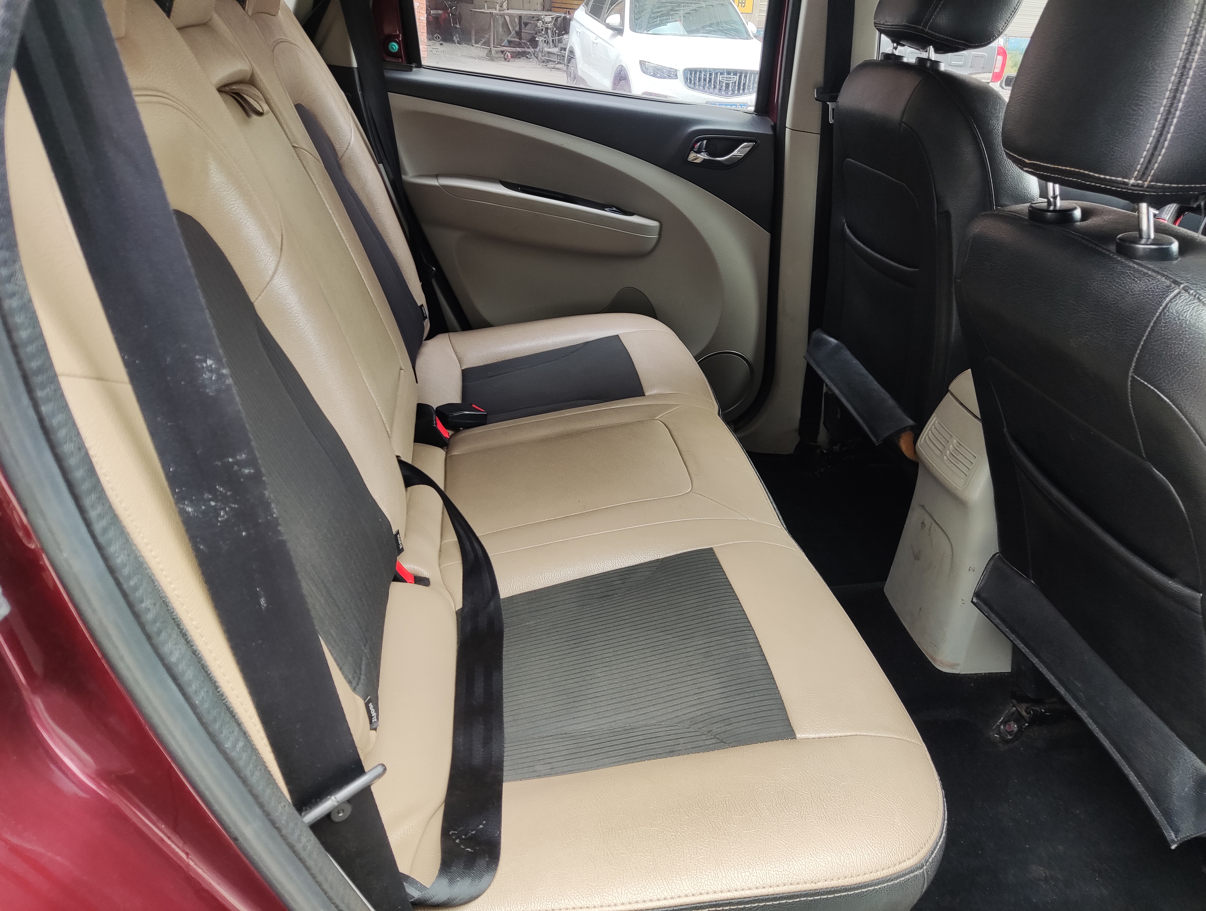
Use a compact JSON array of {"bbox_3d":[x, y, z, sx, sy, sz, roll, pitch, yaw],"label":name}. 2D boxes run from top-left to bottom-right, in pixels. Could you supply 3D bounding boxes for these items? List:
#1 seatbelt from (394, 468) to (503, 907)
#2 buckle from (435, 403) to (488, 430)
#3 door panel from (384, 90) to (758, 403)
[{"bbox_3d":[-0.176,0.146,0.931,0.135,0.075,0.700,-3,27,-6],"label":"seatbelt"},{"bbox_3d":[-0.220,-0.059,1.367,0.082,0.036,0.045,-3,27,-6],"label":"buckle"},{"bbox_3d":[-0.020,-0.385,1.843,0.770,0.690,0.110,-3,27,-6],"label":"door panel"}]

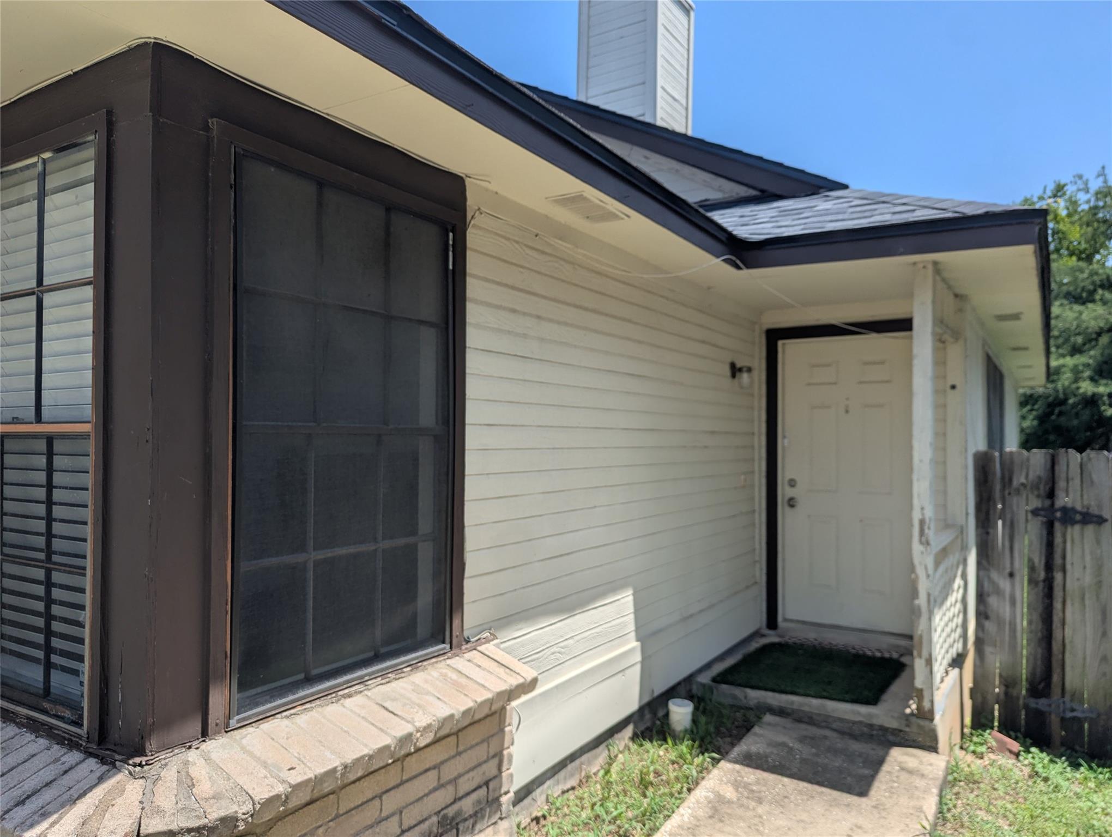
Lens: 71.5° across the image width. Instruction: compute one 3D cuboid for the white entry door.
[{"bbox_3d":[2.062,0.446,5.419,0.914,2.035,0.050,-1,-2,33],"label":"white entry door"}]

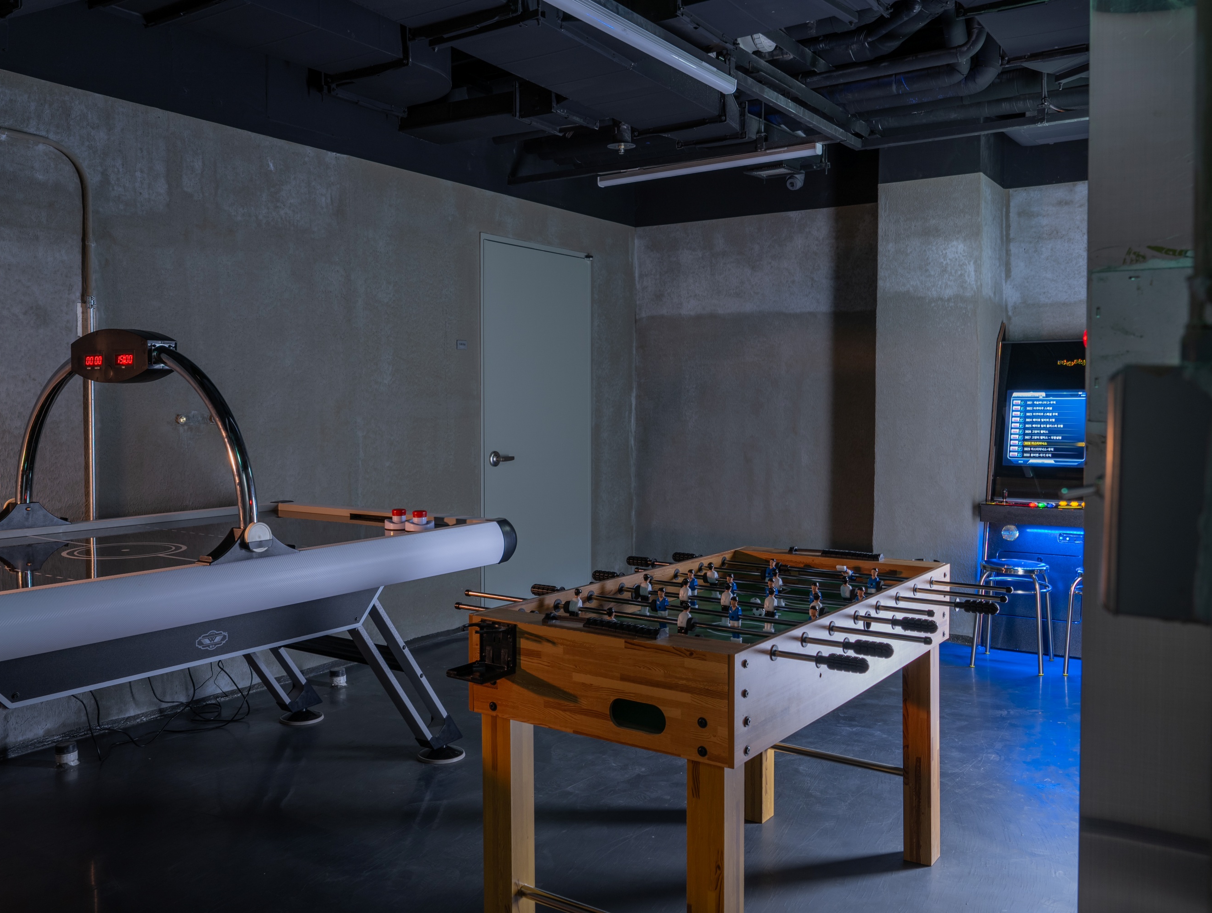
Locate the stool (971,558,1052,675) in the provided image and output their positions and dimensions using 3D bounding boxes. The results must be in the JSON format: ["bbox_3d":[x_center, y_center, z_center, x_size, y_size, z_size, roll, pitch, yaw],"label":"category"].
[{"bbox_3d":[1.885,0.732,4.567,0.320,0.457,0.320,2,4,31],"label":"stool"}]

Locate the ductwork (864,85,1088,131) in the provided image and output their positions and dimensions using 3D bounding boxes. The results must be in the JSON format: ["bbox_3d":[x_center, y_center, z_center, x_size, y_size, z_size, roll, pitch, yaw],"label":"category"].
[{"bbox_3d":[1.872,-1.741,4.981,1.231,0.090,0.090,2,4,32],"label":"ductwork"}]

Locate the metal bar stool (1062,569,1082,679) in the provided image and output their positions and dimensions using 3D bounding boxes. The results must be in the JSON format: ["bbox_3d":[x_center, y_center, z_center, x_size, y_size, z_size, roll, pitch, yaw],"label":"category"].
[{"bbox_3d":[2.260,0.739,4.447,0.320,0.457,0.320,2,4,31],"label":"metal bar stool"}]

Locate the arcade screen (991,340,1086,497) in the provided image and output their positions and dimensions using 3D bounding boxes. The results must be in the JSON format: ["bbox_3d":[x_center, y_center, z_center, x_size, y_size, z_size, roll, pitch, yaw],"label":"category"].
[{"bbox_3d":[2.280,-0.180,4.811,0.690,0.800,0.090,2,-9,31],"label":"arcade screen"}]

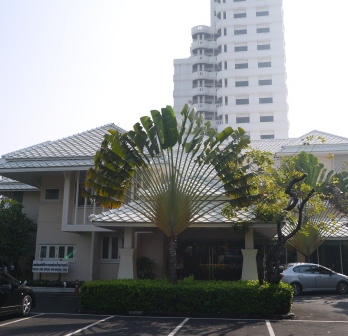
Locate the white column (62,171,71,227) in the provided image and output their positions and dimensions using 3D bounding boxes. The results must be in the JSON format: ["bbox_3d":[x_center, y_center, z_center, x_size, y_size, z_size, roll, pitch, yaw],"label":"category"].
[{"bbox_3d":[-6.058,1.759,23.405,0.300,3.073,0.300,-2,-13,9],"label":"white column"}]

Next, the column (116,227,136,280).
[{"bbox_3d":[-2.032,4.072,17.627,0.750,2.941,0.750,-2,-13,9],"label":"column"}]

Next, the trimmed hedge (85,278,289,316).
[{"bbox_3d":[0.439,4.363,14.084,6.550,0.880,2.100,-1,-12,7],"label":"trimmed hedge"}]

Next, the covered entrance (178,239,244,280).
[{"bbox_3d":[1.965,5.154,22.286,3.900,2.860,2.600,-2,-13,9],"label":"covered entrance"}]

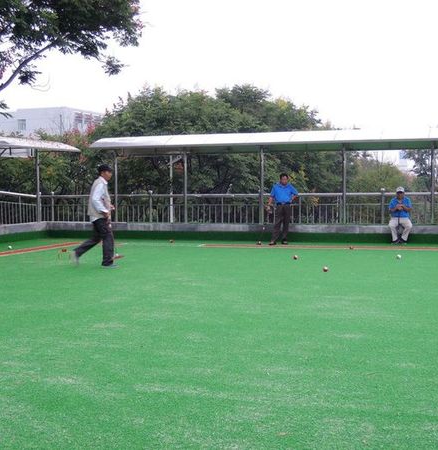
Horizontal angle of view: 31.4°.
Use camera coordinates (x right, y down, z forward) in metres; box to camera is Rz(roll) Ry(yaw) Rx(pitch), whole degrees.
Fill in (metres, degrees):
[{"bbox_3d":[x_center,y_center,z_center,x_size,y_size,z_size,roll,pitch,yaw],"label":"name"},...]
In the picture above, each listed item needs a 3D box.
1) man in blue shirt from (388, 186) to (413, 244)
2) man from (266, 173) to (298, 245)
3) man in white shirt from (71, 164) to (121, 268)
[{"bbox_3d":[4.235,-0.215,18.200,0.580,1.330,0.720,0,2,0],"label":"man in blue shirt"},{"bbox_3d":[1.485,-0.374,18.300,0.700,1.677,0.420,0,2,7],"label":"man"},{"bbox_3d":[-2.019,-0.141,12.750,0.800,1.680,0.520,0,2,5],"label":"man in white shirt"}]

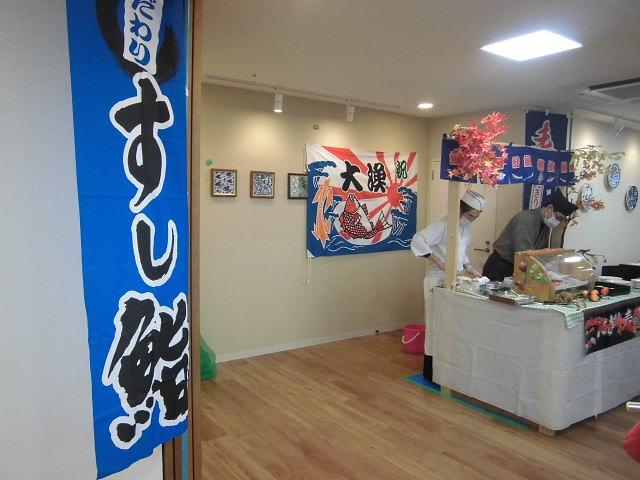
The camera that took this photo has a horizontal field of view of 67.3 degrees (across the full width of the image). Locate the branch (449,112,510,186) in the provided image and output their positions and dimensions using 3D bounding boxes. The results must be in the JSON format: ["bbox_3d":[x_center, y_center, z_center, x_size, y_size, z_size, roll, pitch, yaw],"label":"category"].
[{"bbox_3d":[1.140,-0.651,3.458,0.400,0.500,0.220,-2,5,-35],"label":"branch"}]

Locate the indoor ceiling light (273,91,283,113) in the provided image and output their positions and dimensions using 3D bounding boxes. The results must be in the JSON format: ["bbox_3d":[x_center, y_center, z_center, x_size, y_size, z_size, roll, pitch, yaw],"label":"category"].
[{"bbox_3d":[-0.372,-1.218,4.291,0.070,0.160,0.070,-2,5,-35],"label":"indoor ceiling light"}]

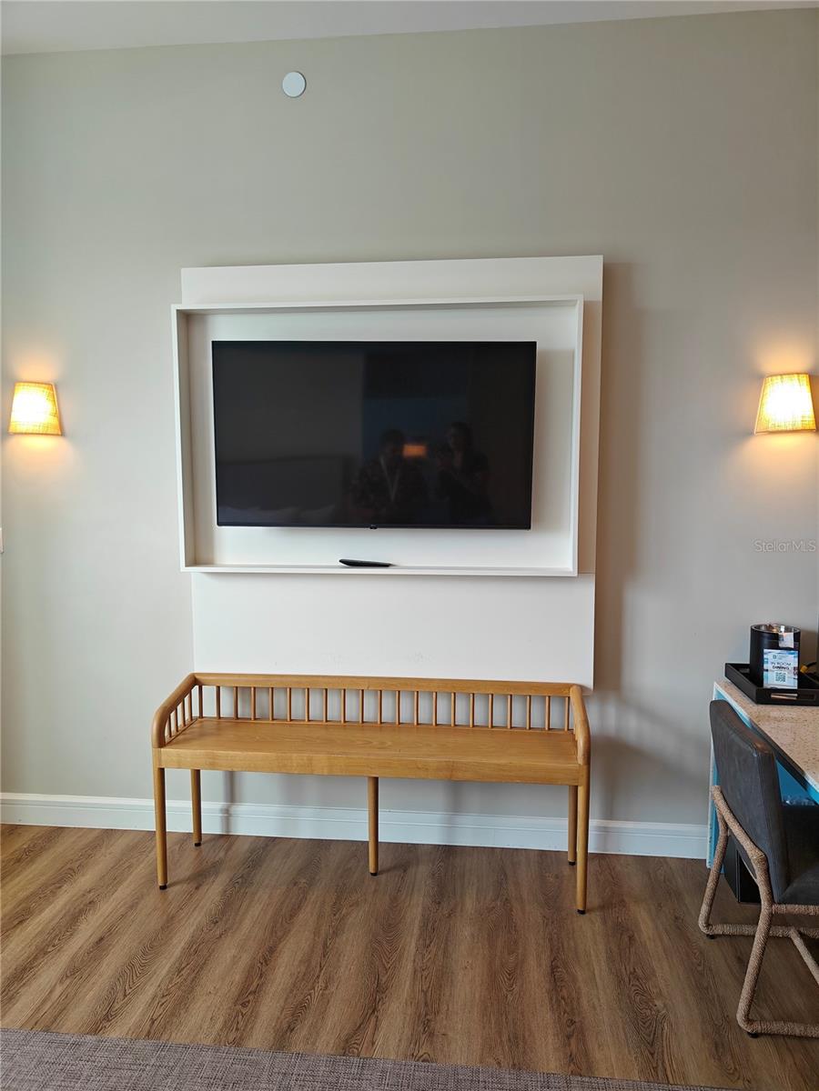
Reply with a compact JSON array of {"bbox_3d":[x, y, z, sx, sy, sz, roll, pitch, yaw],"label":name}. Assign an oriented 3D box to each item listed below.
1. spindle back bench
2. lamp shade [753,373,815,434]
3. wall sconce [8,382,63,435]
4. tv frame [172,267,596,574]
[{"bbox_3d":[-0.139,0.890,2.815,1.544,0.713,0.367,1,6,6],"label":"spindle back bench"},{"bbox_3d":[1.374,-0.514,2.724,0.204,0.204,0.130,1,6,6],"label":"lamp shade"},{"bbox_3d":[-1.517,-0.543,3.014,0.204,0.207,0.130,1,6,6],"label":"wall sconce"},{"bbox_3d":[-0.086,-0.474,2.853,1.583,1.160,0.151,1,6,6],"label":"tv frame"}]

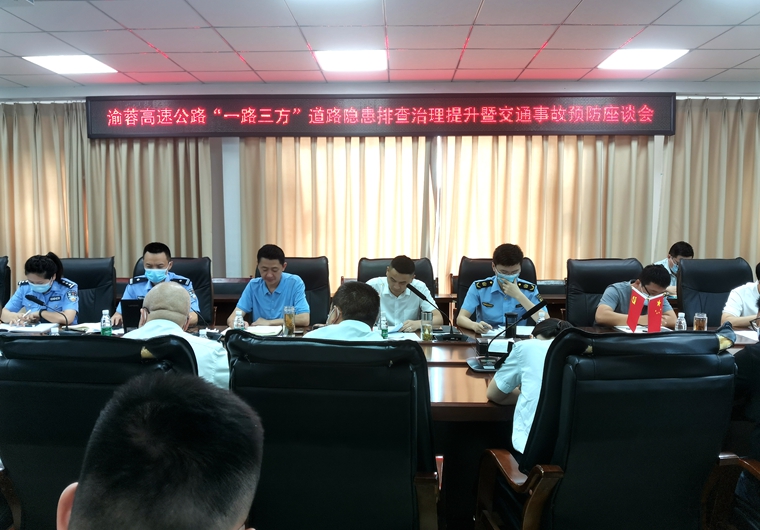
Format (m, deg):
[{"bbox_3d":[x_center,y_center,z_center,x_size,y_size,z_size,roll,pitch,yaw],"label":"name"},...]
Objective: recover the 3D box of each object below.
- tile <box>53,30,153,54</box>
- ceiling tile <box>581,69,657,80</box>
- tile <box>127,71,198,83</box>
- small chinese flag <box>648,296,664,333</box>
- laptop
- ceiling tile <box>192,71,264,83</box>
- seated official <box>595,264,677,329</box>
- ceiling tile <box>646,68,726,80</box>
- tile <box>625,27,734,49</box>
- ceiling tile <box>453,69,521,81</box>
[{"bbox_3d":[-2.047,-1.680,4.460,0.600,0.020,0.600,0,4,2],"label":"tile"},{"bbox_3d":[2.207,-1.762,5.474,0.600,0.020,0.498,0,5,2],"label":"ceiling tile"},{"bbox_3d":[-2.034,-1.770,5.601,0.600,0.020,0.498,0,5,2],"label":"tile"},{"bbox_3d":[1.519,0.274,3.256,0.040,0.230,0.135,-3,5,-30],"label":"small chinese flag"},{"bbox_3d":[-1.385,0.304,3.680,0.330,0.220,0.290,0,4,2],"label":"laptop"},{"bbox_3d":[-1.415,-1.760,5.519,0.600,0.025,0.480,0,4,2],"label":"ceiling tile"},{"bbox_3d":[1.657,0.568,3.920,0.550,1.160,0.680,0,4,2],"label":"seated official"},{"bbox_3d":[2.783,-1.748,5.386,0.600,0.025,0.480,0,4,2],"label":"ceiling tile"},{"bbox_3d":[2.149,-1.664,4.329,0.600,0.020,0.600,0,5,2],"label":"tile"},{"bbox_3d":[1.001,-1.770,5.510,0.600,0.020,0.498,0,5,2],"label":"ceiling tile"}]

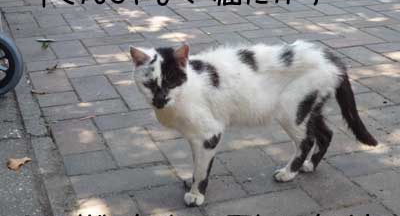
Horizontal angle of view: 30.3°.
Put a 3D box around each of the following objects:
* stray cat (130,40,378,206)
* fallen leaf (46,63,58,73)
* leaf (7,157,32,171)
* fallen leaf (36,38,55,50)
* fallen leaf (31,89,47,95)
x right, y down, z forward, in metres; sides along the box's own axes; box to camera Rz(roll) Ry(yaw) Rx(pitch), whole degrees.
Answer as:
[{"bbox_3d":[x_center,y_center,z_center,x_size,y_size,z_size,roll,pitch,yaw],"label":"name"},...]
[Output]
[{"bbox_3d":[0.117,0.006,1.345,0.490,0.294,0.150,-9,22,-21],"label":"stray cat"},{"bbox_3d":[-0.417,-0.118,2.089,0.034,0.016,0.030,-1,21,0],"label":"fallen leaf"},{"bbox_3d":[-0.362,0.109,1.482,0.053,0.015,0.037,-9,22,-20],"label":"leaf"},{"bbox_3d":[-0.481,-0.199,2.299,0.056,0.022,0.050,-1,21,0],"label":"fallen leaf"},{"bbox_3d":[-0.414,-0.042,1.895,0.042,0.010,0.024,-1,21,0],"label":"fallen leaf"}]

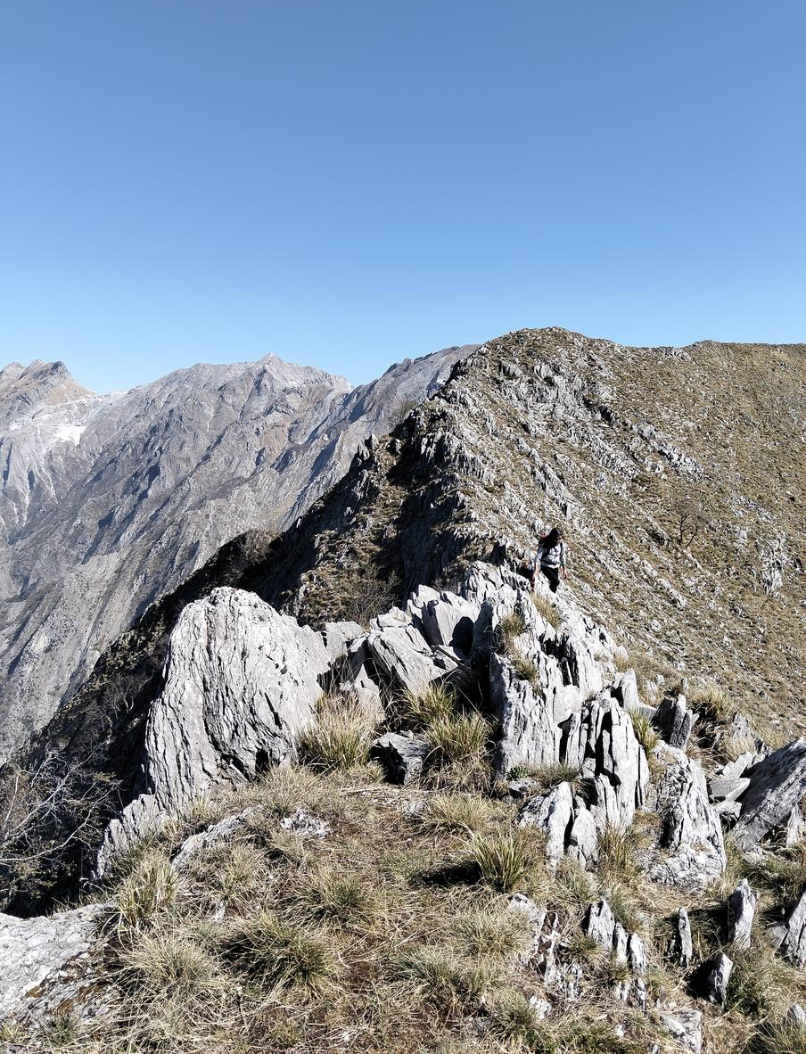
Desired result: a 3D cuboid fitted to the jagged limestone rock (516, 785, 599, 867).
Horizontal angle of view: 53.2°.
[{"bbox_3d":[0.826,1.588,4.300,0.420,0.420,0.300,0,3,0],"label":"jagged limestone rock"}]

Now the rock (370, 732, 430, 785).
[{"bbox_3d":[-0.019,1.406,4.900,0.361,0.249,0.320,0,6,0],"label":"rock"}]

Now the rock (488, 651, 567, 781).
[{"bbox_3d":[0.780,1.157,5.000,0.428,0.718,0.500,0,6,0],"label":"rock"}]

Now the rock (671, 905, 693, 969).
[{"bbox_3d":[1.146,1.683,3.300,0.092,0.235,0.110,0,3,0],"label":"rock"}]

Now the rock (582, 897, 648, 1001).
[{"bbox_3d":[0.815,1.629,3.100,0.200,0.335,0.240,0,6,0],"label":"rock"}]

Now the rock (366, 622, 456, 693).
[{"bbox_3d":[0.067,1.039,6.400,0.720,0.550,0.550,0,3,0],"label":"rock"}]

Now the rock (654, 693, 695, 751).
[{"bbox_3d":[1.981,1.425,5.900,0.260,0.367,0.300,0,6,0],"label":"rock"}]

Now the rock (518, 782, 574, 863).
[{"bbox_3d":[0.764,1.579,4.300,0.300,0.400,0.270,0,3,0],"label":"rock"}]

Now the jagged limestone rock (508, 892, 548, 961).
[{"bbox_3d":[0.508,1.638,3.300,0.148,0.226,0.180,0,6,0],"label":"jagged limestone rock"}]

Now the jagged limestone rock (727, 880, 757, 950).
[{"bbox_3d":[1.386,1.587,3.300,0.110,0.254,0.150,0,6,0],"label":"jagged limestone rock"}]

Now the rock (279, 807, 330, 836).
[{"bbox_3d":[-0.512,1.537,4.200,0.257,0.109,0.160,0,6,0],"label":"rock"}]

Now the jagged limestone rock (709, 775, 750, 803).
[{"bbox_3d":[2.146,1.723,5.300,0.270,0.150,0.220,0,3,0],"label":"jagged limestone rock"}]

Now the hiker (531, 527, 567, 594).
[{"bbox_3d":[2.460,0.740,13.500,0.550,1.450,0.500,-1,6,-12],"label":"hiker"}]

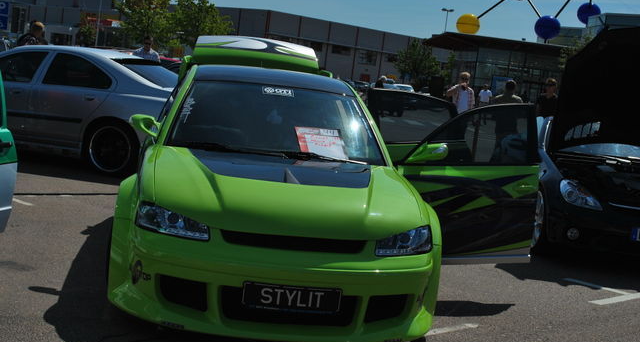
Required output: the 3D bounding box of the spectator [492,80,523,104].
[{"bbox_3d":[2.934,-0.572,14.793,0.520,1.770,0.320,7,6,0],"label":"spectator"}]

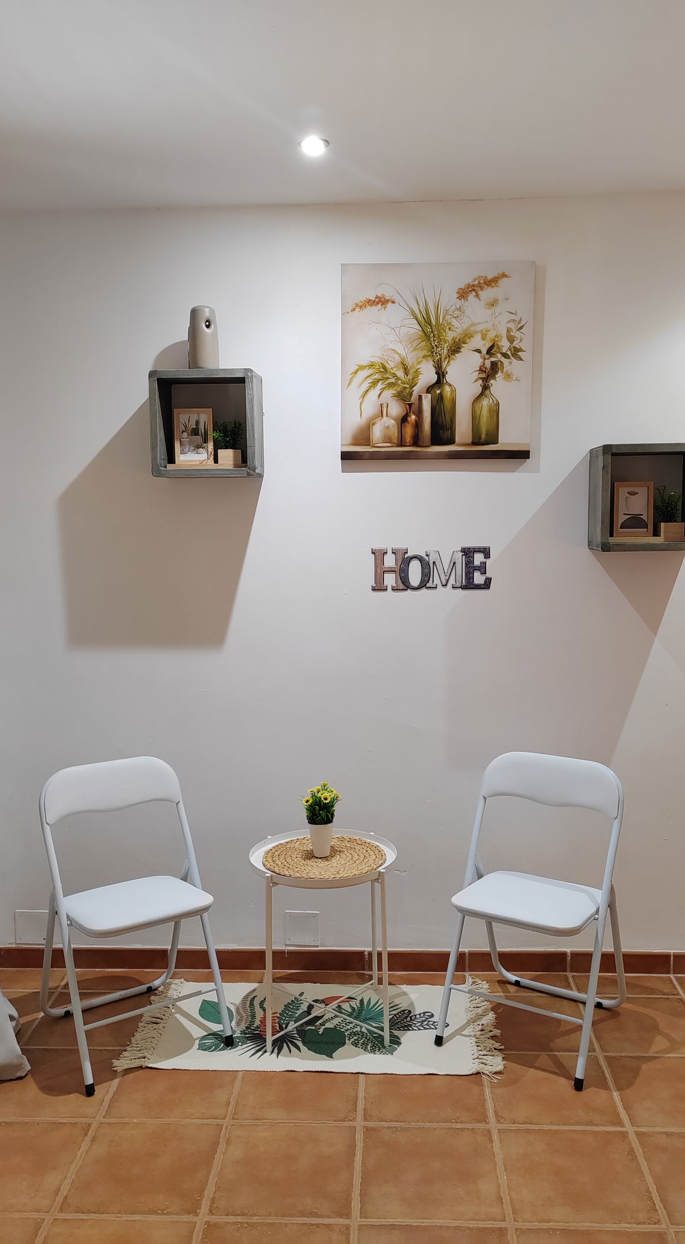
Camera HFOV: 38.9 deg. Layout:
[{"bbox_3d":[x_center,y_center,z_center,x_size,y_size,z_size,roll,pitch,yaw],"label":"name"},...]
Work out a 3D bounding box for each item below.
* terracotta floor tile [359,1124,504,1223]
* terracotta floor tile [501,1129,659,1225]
[{"bbox_3d":[0.206,1.304,2.294,0.326,0.011,0.326,0,6,3],"label":"terracotta floor tile"},{"bbox_3d":[0.544,1.300,2.277,0.320,0.010,0.320,-1,7,3],"label":"terracotta floor tile"}]

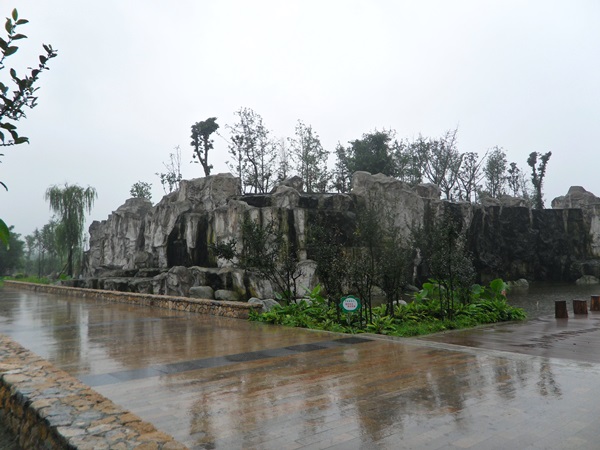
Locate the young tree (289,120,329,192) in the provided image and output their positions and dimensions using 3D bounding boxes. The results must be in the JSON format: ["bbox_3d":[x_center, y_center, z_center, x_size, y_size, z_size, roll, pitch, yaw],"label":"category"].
[{"bbox_3d":[0.509,-4.098,28.000,2.390,4.310,2.270,0,-5,0],"label":"young tree"}]

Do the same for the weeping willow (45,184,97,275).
[{"bbox_3d":[-18.635,0.447,38.000,4.220,7.470,4.010,0,-5,0],"label":"weeping willow"}]

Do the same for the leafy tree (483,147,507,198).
[{"bbox_3d":[16.624,-4.487,40.000,2.050,4.440,1.950,0,-5,0],"label":"leafy tree"}]

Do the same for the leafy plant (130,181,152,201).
[{"bbox_3d":[-9.822,-2.107,29.000,1.360,1.300,1.300,0,-5,0],"label":"leafy plant"}]

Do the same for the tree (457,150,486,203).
[{"bbox_3d":[14.108,-3.990,38.500,2.470,4.280,2.340,0,-5,0],"label":"tree"}]

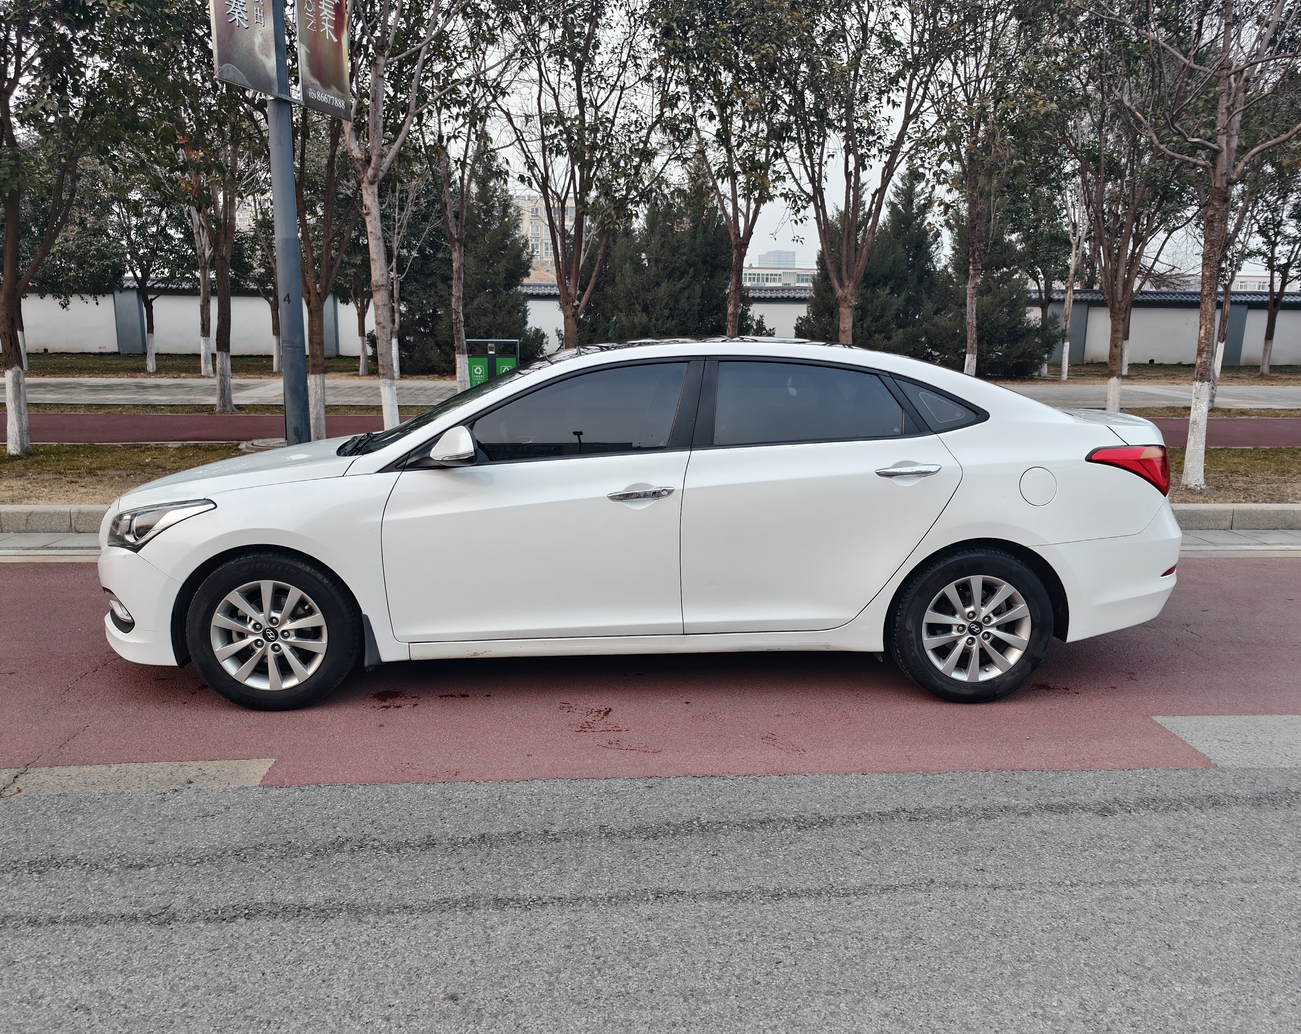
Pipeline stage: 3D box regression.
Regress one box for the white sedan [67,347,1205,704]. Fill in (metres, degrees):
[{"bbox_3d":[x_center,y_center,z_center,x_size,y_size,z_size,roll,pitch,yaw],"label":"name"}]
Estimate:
[{"bbox_3d":[-0.081,-0.130,4.360,4.710,1.460,1.830,0,12,-3],"label":"white sedan"}]

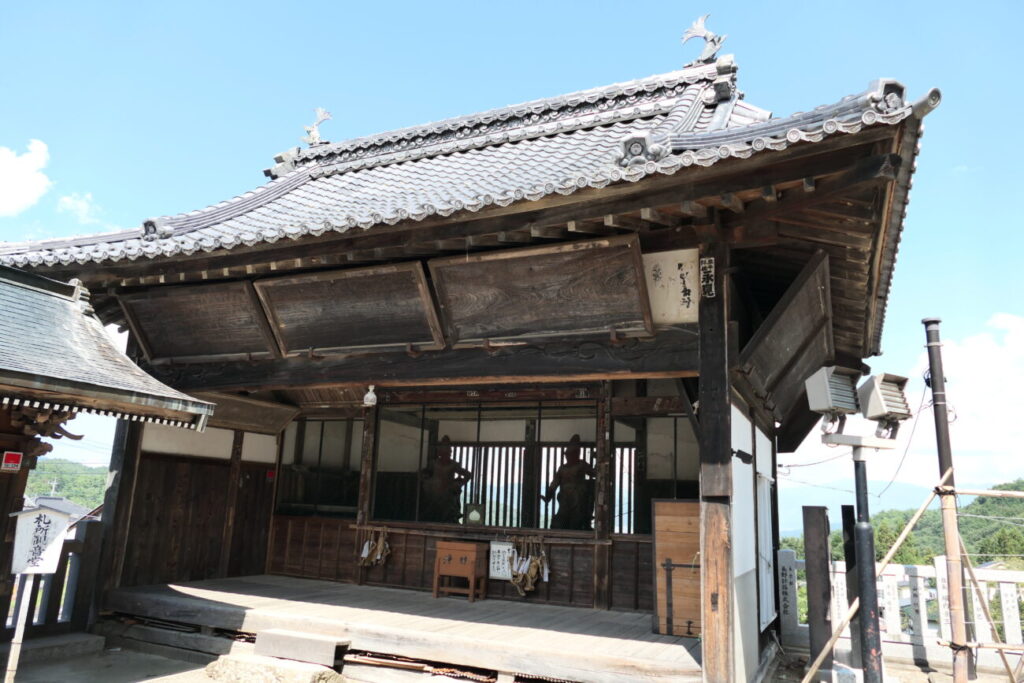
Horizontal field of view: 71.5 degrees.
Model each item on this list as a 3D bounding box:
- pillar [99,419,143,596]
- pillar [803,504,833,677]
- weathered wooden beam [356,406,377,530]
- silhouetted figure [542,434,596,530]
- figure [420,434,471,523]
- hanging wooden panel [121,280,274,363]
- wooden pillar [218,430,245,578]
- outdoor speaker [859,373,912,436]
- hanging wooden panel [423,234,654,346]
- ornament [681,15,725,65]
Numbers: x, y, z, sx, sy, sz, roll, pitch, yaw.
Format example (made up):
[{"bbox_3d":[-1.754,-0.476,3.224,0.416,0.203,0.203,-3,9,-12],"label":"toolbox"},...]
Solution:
[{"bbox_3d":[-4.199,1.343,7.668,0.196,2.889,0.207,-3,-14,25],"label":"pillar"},{"bbox_3d":[3.363,2.711,7.801,0.232,1.745,0.220,-3,-14,24],"label":"pillar"},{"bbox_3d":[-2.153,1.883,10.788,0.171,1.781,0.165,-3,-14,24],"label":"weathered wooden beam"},{"bbox_3d":[0.719,1.974,8.744,0.676,1.635,0.414,-3,-14,25],"label":"silhouetted figure"},{"bbox_3d":[-0.894,2.069,9.481,0.632,1.635,0.414,-3,-14,25],"label":"figure"},{"bbox_3d":[-3.149,-0.170,7.173,1.826,0.796,0.080,-3,25,25],"label":"hanging wooden panel"},{"bbox_3d":[-4.182,2.378,10.512,0.159,2.123,0.177,-3,-14,24],"label":"wooden pillar"},{"bbox_3d":[2.885,0.495,5.500,0.270,0.430,0.250,9,-26,-28],"label":"outdoor speaker"},{"bbox_3d":[0.232,-0.420,6.495,2.031,0.891,0.098,-3,19,24],"label":"hanging wooden panel"},{"bbox_3d":[2.538,-3.966,9.397,0.549,0.634,0.244,-3,-14,24],"label":"ornament"}]

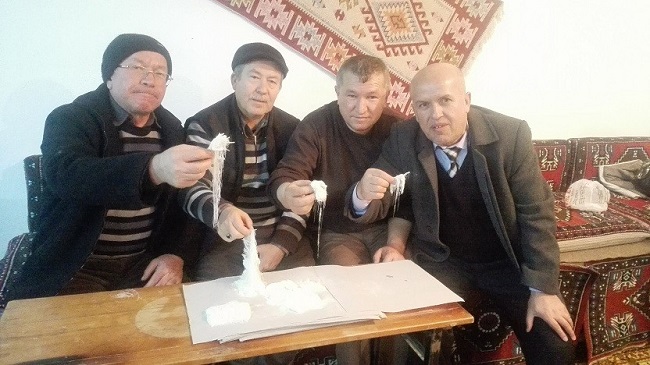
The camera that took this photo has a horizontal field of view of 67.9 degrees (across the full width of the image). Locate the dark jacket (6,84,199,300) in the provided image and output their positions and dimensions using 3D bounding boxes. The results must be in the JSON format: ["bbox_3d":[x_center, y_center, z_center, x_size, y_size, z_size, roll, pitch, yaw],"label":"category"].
[{"bbox_3d":[-0.720,0.014,1.600,0.640,0.700,0.560,-3,9,-22],"label":"dark jacket"}]

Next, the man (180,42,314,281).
[{"bbox_3d":[-0.280,0.139,1.709,0.580,1.240,0.720,-3,9,-17],"label":"man"}]

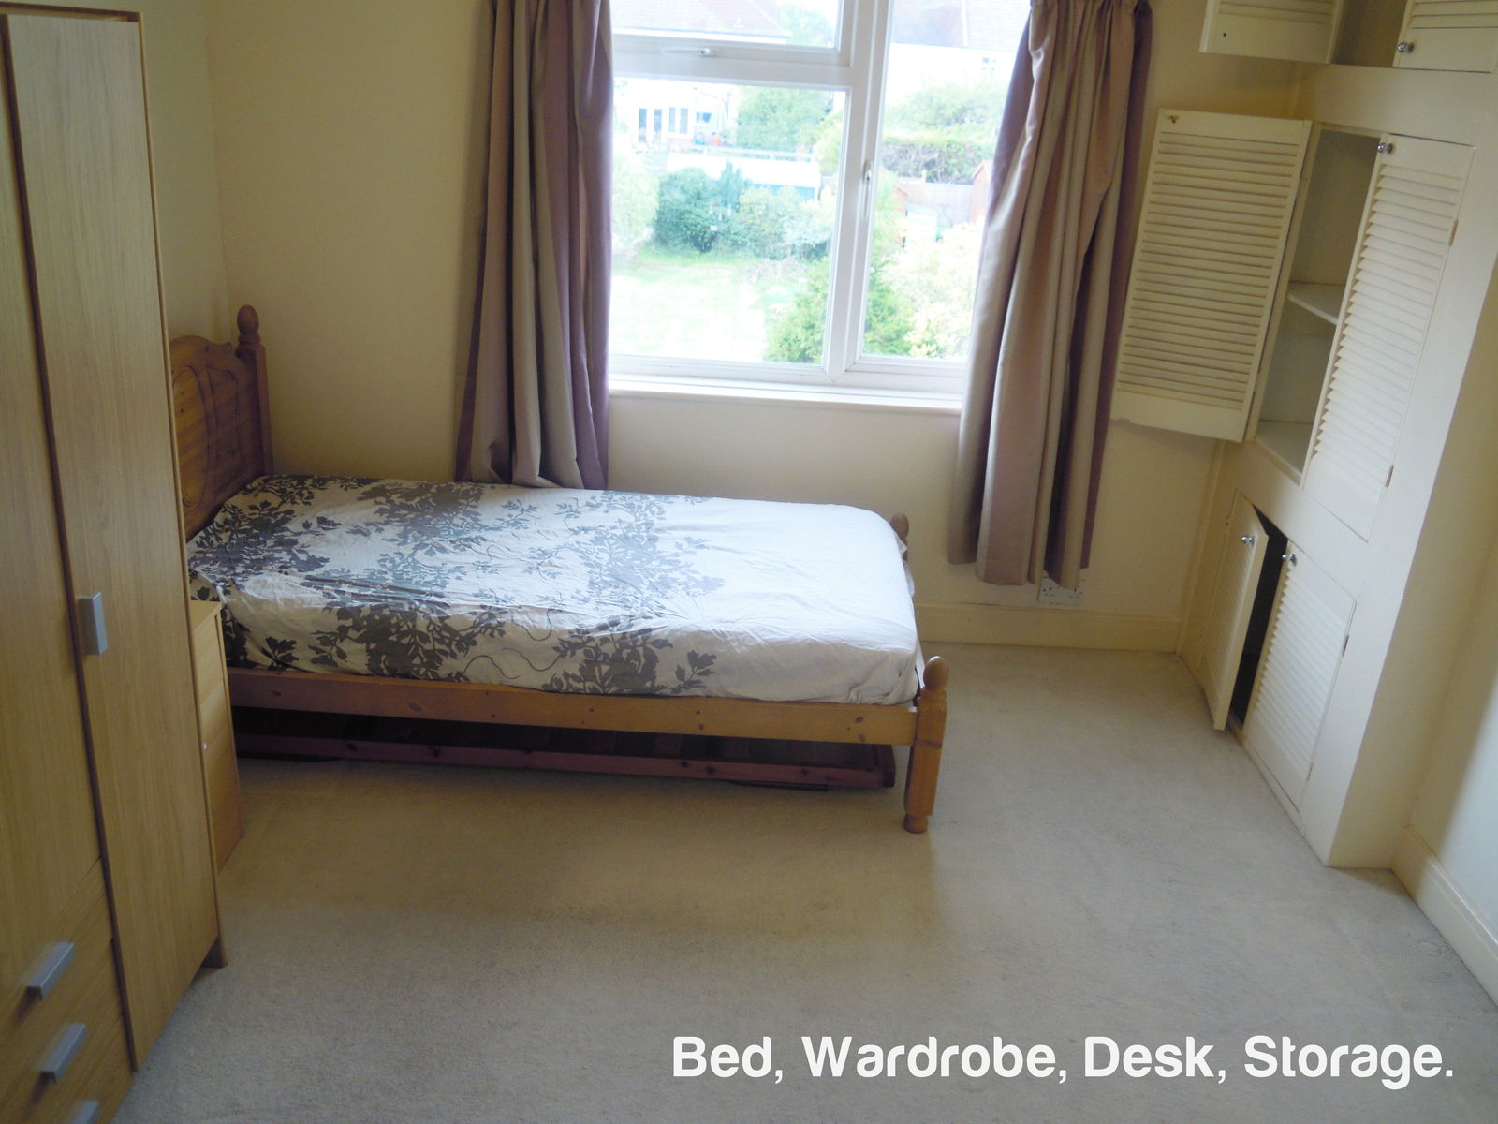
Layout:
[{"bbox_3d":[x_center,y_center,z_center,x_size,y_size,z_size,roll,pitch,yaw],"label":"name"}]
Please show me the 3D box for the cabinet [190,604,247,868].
[{"bbox_3d":[-1.331,0.411,2.476,0.400,0.578,0.390,4,21,-1],"label":"cabinet"}]

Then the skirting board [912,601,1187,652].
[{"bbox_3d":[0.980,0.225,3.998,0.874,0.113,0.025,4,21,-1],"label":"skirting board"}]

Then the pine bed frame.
[{"bbox_3d":[-0.527,-0.046,3.256,2.018,0.961,1.066,4,21,-1],"label":"pine bed frame"}]

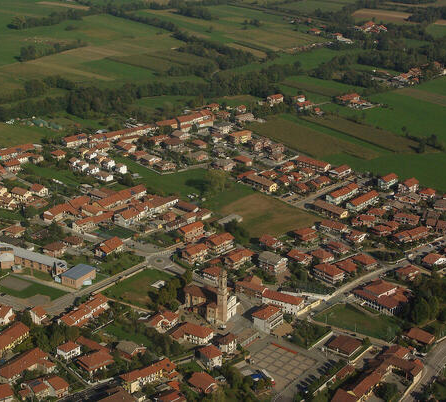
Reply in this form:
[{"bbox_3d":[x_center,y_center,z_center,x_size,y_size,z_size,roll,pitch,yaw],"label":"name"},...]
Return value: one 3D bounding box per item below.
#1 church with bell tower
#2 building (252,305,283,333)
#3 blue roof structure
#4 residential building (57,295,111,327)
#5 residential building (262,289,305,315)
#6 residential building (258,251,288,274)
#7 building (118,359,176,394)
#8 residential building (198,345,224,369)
[{"bbox_3d":[-8.610,53.570,561.180,35.200,38.700,20.800,16,26,33],"label":"church with bell tower"},{"bbox_3d":[28.780,74.220,549.310,13.700,10.200,16.800,18,27,36],"label":"building"},{"bbox_3d":[-100.190,52.350,602.660,12.800,7.600,19.800,14,25,30],"label":"blue roof structure"},{"bbox_3d":[-89.660,70.810,555.450,12.600,8.200,38.800,12,24,27],"label":"residential building"},{"bbox_3d":[38.740,65.890,572.530,27.200,9.000,9.500,12,24,26],"label":"residential building"},{"bbox_3d":[36.270,43.540,628.340,14.000,9.600,17.000,18,27,37],"label":"residential building"},{"bbox_3d":[-41.870,97.260,489.880,31.500,8.600,12.300,-19,29,-41],"label":"building"},{"bbox_3d":[-7.510,90.630,509.050,9.200,8.000,13.000,-15,27,-35],"label":"residential building"}]

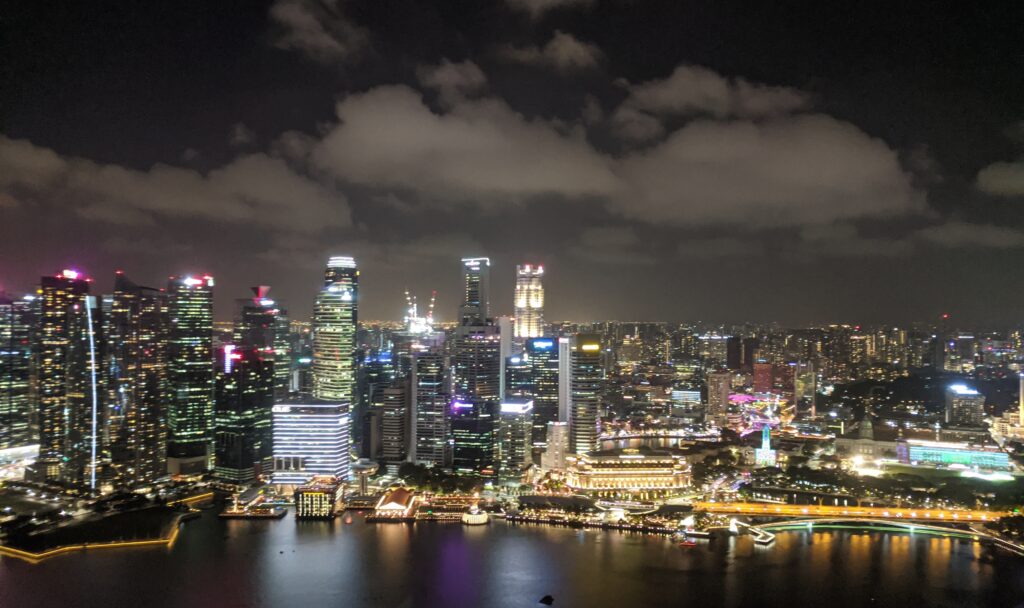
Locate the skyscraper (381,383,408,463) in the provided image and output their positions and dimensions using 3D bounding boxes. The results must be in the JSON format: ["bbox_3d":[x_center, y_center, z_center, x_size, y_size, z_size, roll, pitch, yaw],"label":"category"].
[{"bbox_3d":[-142.730,153.220,935.630,24.000,110.000,28.000,0,-1,14],"label":"skyscraper"}]

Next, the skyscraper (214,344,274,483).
[{"bbox_3d":[-323.880,137.500,928.090,38.000,152.000,58.000,0,-1,15],"label":"skyscraper"}]

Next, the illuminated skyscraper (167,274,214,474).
[{"bbox_3d":[-403.030,87.170,963.710,50.000,243.000,42.000,0,-1,-26],"label":"illuminated skyscraper"}]

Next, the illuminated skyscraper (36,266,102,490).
[{"bbox_3d":[-514.060,89.900,891.770,42.000,245.000,40.000,0,-1,22],"label":"illuminated skyscraper"}]

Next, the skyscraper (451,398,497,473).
[{"bbox_3d":[-46.790,161.840,942.490,43.000,93.000,40.000,0,-1,17],"label":"skyscraper"}]

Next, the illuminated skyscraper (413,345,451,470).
[{"bbox_3d":[-99.130,129.460,950.020,38.000,158.000,32.000,0,-1,13],"label":"illuminated skyscraper"}]

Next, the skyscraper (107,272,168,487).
[{"bbox_3d":[-422.840,87.160,870.700,58.000,240.000,34.000,0,-1,-22],"label":"skyscraper"}]

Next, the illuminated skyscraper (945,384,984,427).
[{"bbox_3d":[750.960,174.280,1277.340,49.000,75.000,30.000,0,-1,18],"label":"illuminated skyscraper"}]

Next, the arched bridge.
[{"bbox_3d":[332.370,210.700,771.040,290.000,7.000,38.000,0,-1,9],"label":"arched bridge"}]

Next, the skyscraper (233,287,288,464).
[{"bbox_3d":[-381.570,94.250,1164.740,55.000,245.000,54.000,0,-1,20],"label":"skyscraper"}]

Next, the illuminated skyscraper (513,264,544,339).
[{"bbox_3d":[25.010,77.630,1141.000,43.000,280.000,43.000,0,-1,0],"label":"illuminated skyscraper"}]

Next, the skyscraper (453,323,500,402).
[{"bbox_3d":[-46.660,116.430,1010.240,42.000,186.000,42.000,1,-1,-40],"label":"skyscraper"}]

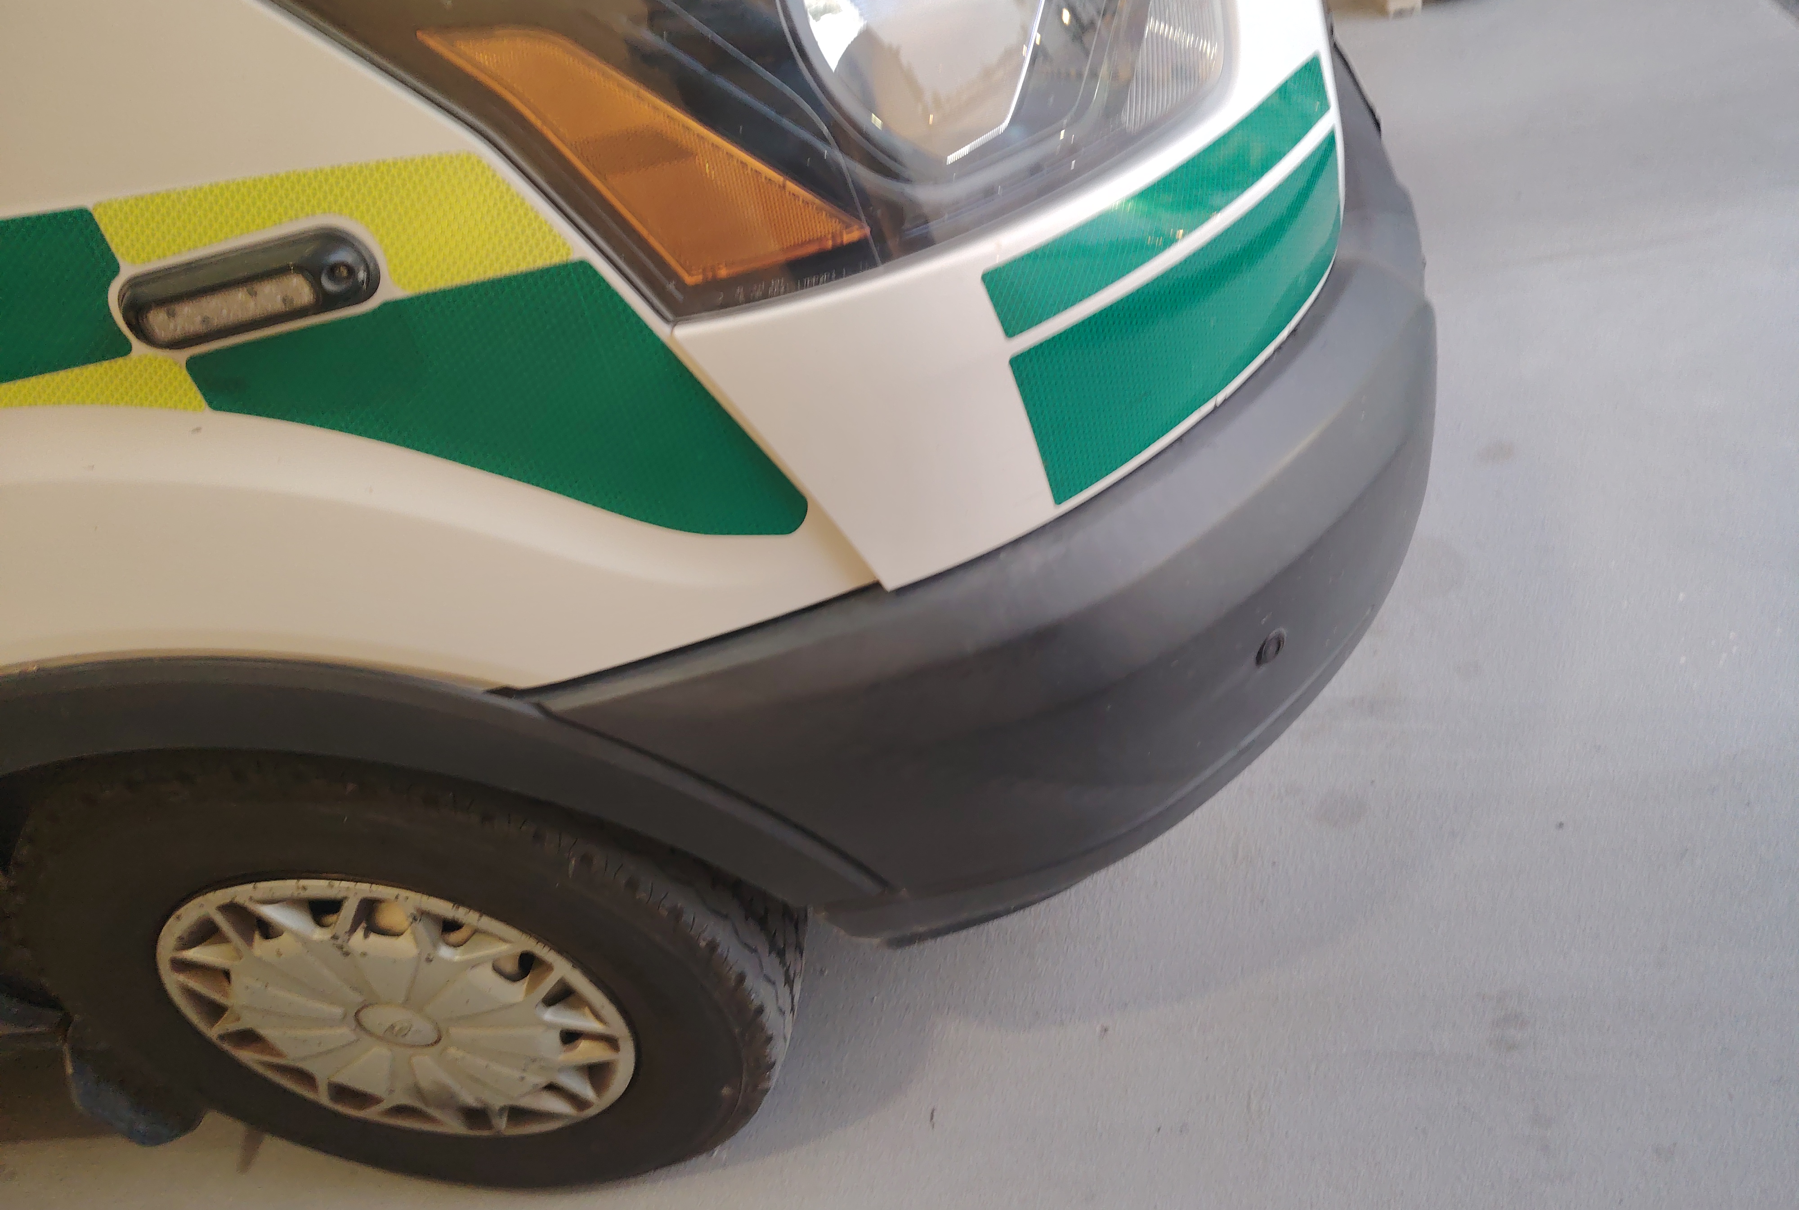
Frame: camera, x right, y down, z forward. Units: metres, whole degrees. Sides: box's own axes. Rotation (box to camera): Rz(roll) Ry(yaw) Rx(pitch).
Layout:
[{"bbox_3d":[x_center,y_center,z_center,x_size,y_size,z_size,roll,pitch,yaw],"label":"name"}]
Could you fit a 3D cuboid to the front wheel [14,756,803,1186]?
[{"bbox_3d":[-0.451,0.322,1.223,0.705,0.705,0.232,-9,39,15],"label":"front wheel"}]

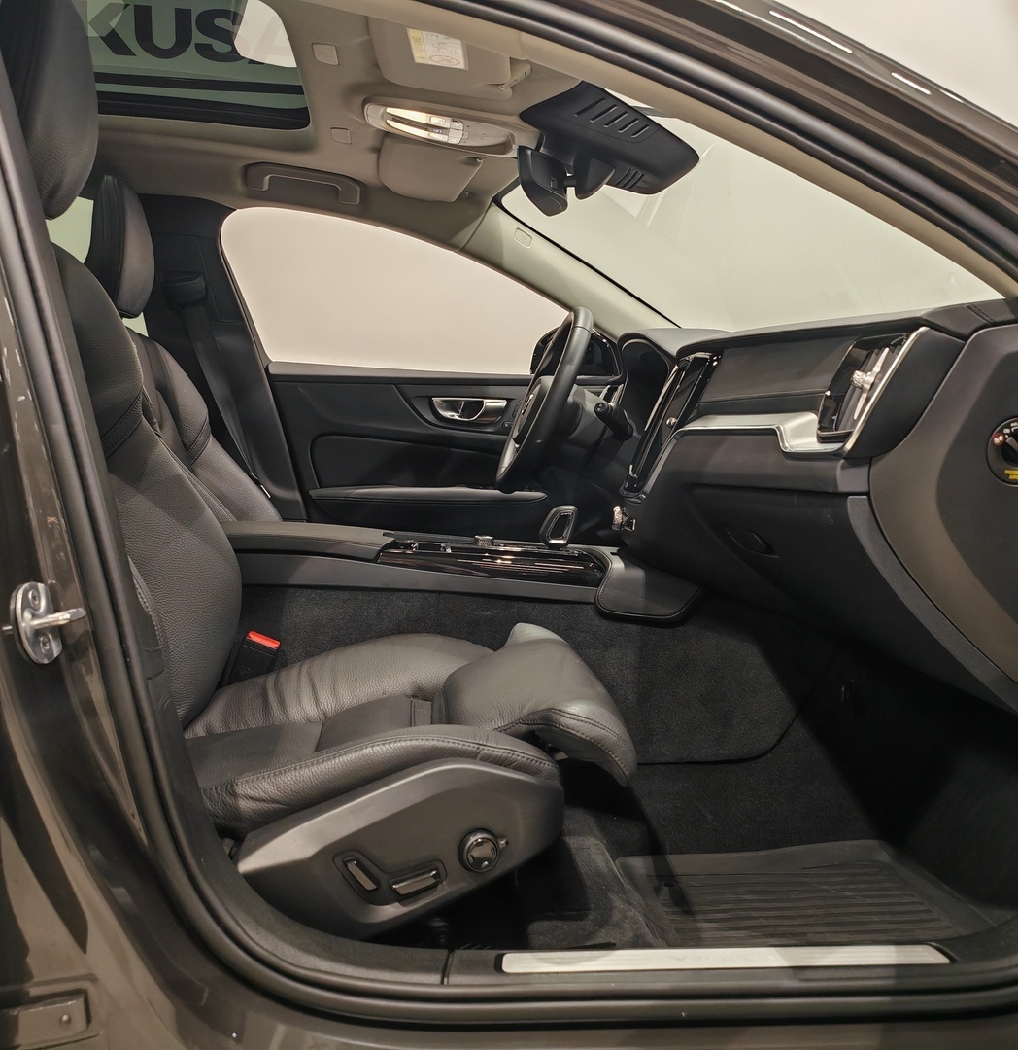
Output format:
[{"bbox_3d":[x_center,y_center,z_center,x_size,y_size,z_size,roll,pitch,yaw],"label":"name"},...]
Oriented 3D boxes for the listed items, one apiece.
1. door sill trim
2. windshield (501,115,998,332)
[{"bbox_3d":[0.192,0.384,0.923,0.400,0.010,0.035,2,5,-6],"label":"door sill trim"},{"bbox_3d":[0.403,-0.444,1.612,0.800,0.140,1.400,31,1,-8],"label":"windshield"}]

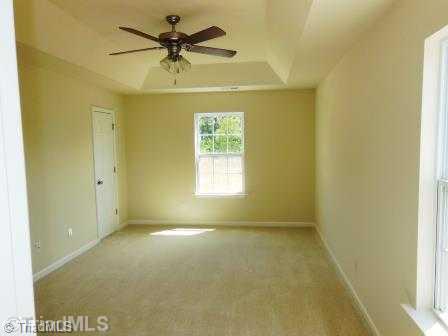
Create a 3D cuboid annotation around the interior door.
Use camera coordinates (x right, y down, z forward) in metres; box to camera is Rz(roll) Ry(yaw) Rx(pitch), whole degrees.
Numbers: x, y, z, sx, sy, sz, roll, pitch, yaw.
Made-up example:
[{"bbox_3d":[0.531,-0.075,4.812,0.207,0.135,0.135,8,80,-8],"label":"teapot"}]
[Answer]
[{"bbox_3d":[-1.954,0.119,5.324,0.045,2.030,0.710,0,4,7],"label":"interior door"}]

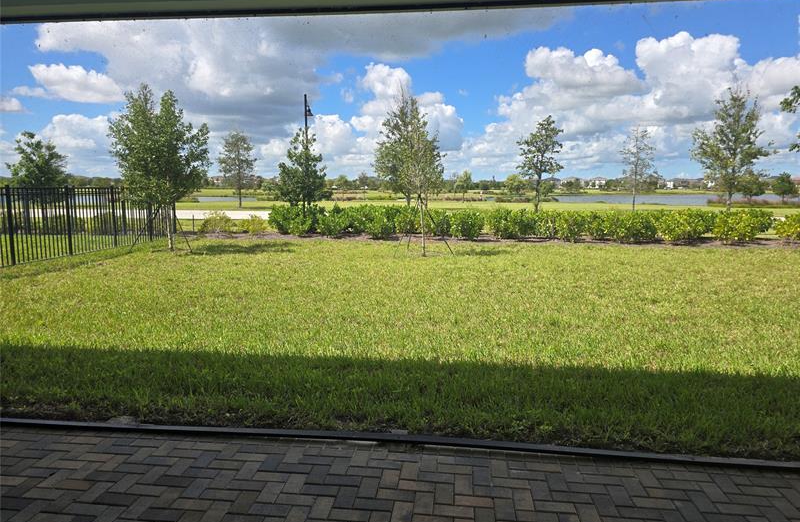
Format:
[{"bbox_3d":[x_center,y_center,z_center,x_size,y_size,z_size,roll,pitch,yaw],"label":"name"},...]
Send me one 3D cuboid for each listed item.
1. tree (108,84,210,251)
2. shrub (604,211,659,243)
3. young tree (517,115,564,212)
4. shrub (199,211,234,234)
[{"bbox_3d":[-6.279,-2.362,13.599,2.610,4.205,2.479,-3,9,-24],"label":"tree"},{"bbox_3d":[7.007,-1.022,16.088,1.634,0.969,1.178,2,8,10],"label":"shrub"},{"bbox_3d":[9.822,-6.686,36.668,3.312,6.520,3.146,2,8,15],"label":"young tree"},{"bbox_3d":[-6.349,-1.322,18.341,1.242,0.769,1.056,-3,8,-19],"label":"shrub"}]

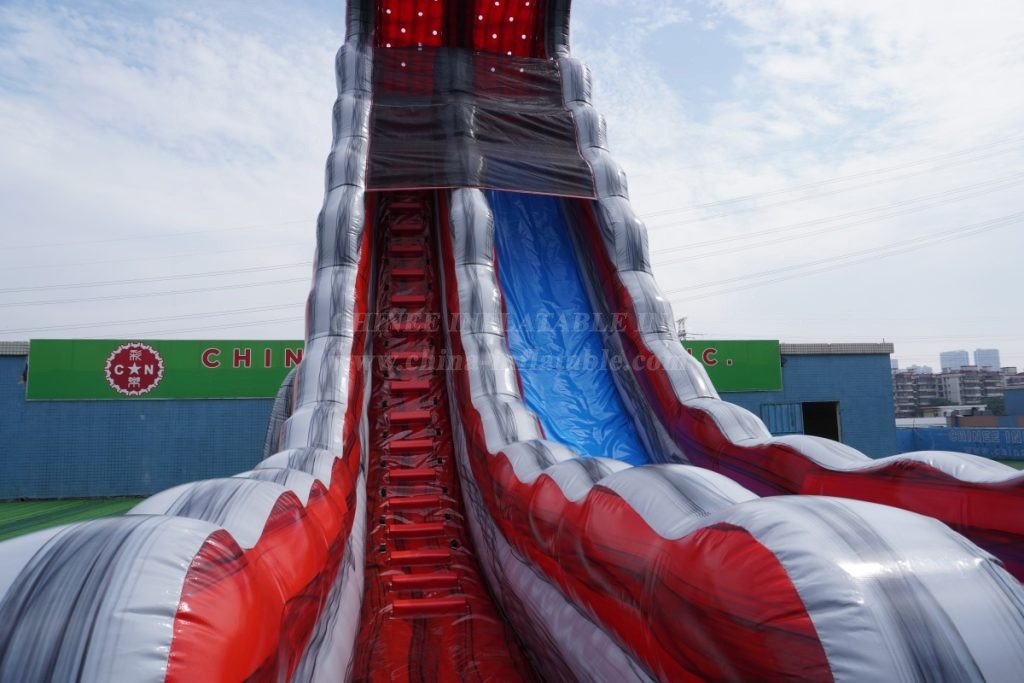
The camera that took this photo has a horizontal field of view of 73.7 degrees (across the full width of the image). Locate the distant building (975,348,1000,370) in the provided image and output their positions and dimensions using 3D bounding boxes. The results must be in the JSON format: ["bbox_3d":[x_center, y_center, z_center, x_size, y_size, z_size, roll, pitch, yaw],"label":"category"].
[{"bbox_3d":[626.980,60.330,893.990,25.000,98.460,20.000,-4,-8,25],"label":"distant building"}]

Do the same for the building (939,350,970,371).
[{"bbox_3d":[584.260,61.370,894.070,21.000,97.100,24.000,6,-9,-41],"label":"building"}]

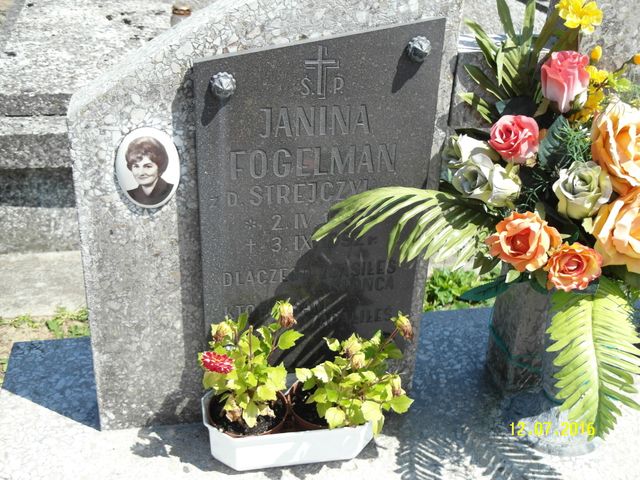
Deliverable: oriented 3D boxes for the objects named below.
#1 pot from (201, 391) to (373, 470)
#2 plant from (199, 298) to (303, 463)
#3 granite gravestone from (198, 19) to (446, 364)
[{"bbox_3d":[-0.050,0.306,1.532,0.293,0.085,0.139,-4,32,-10],"label":"pot"},{"bbox_3d":[-0.108,0.223,1.461,0.166,0.290,0.146,-4,32,-10],"label":"plant"},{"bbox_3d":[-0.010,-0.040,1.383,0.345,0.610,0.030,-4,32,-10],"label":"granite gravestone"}]

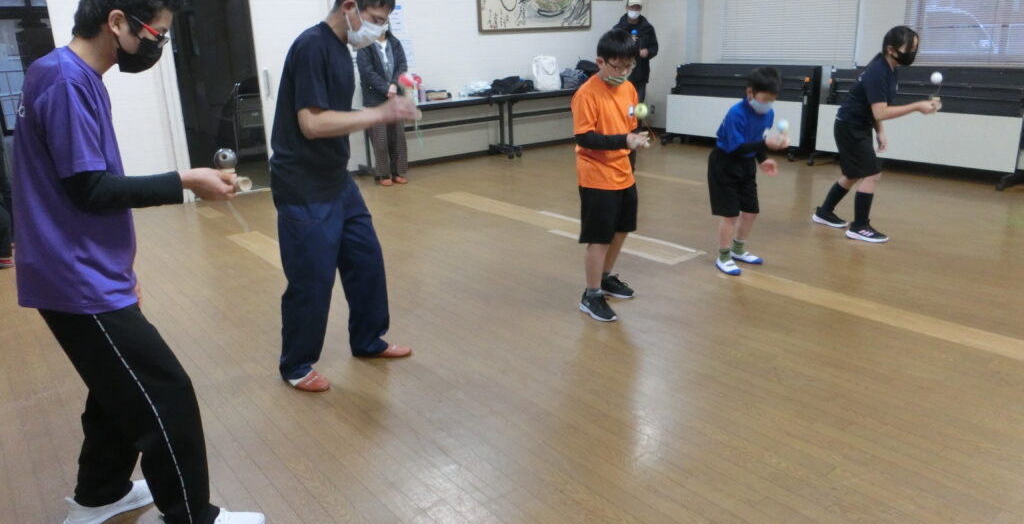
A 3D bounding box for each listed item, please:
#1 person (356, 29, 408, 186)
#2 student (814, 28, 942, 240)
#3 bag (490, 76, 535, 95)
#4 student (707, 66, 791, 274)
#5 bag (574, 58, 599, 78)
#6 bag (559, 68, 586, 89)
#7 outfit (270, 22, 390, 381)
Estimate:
[{"bbox_3d":[-1.208,-1.548,7.064,0.290,1.590,0.450,13,23,41],"label":"person"},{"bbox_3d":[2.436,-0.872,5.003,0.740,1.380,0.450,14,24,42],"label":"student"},{"bbox_3d":[0.012,-2.046,8.672,0.564,0.200,0.300,-15,22,-37],"label":"bag"},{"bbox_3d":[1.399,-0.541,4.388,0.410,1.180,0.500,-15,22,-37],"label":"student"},{"bbox_3d":[0.930,-2.349,9.137,0.340,0.290,0.230,-15,21,-35],"label":"bag"},{"bbox_3d":[0.718,-2.210,8.836,0.320,0.240,0.210,-15,21,-35],"label":"bag"},{"bbox_3d":[-0.758,-0.231,3.011,0.430,1.420,0.460,-3,17,-3],"label":"outfit"}]

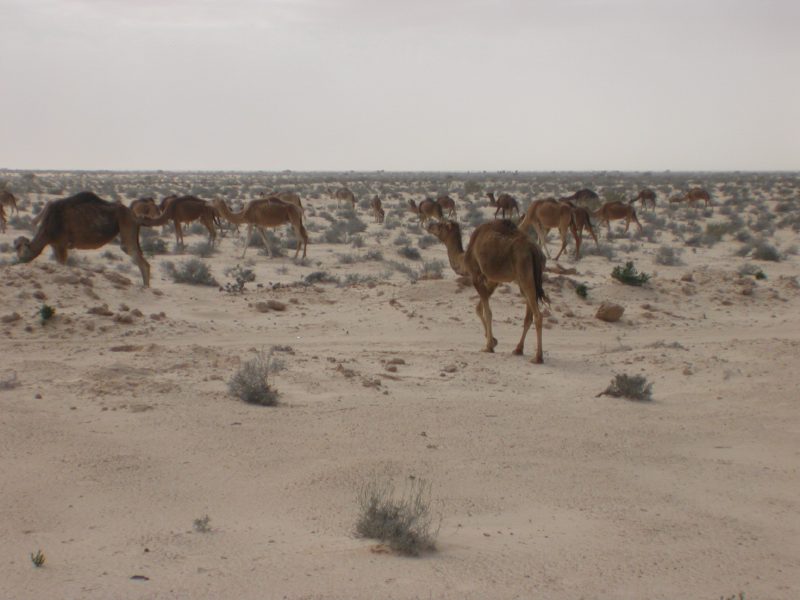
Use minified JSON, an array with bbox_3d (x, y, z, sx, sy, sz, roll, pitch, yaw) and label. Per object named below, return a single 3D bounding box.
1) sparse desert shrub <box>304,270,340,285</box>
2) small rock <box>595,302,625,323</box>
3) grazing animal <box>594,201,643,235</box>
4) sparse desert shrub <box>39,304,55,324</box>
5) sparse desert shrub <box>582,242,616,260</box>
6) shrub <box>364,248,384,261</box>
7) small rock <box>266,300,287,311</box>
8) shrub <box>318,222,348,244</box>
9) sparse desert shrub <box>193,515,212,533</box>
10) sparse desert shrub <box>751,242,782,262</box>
[{"bbox_3d":[-1.819,-0.518,76.000,0.800,0.300,0.600,0,2,0],"label":"sparse desert shrub"},{"bbox_3d":[3.632,0.217,56.500,0.480,0.320,0.400,0,2,0],"label":"small rock"},{"bbox_3d":[12.539,-4.749,187.000,2.755,1.922,0.680,0,2,0],"label":"grazing animal"},{"bbox_3d":[-6.066,0.253,56.000,0.258,0.352,0.250,0,2,0],"label":"sparse desert shrub"},{"bbox_3d":[5.773,-1.404,94.300,0.981,0.493,0.883,0,2,0],"label":"sparse desert shrub"},{"bbox_3d":[-0.783,-1.396,100.000,0.614,0.368,0.550,0,2,0],"label":"shrub"},{"bbox_3d":[-2.172,0.097,57.300,0.350,0.157,0.262,0,2,0],"label":"small rock"},{"bbox_3d":[-2.414,-2.451,118.300,1.086,0.826,0.978,0,2,0],"label":"shrub"},{"bbox_3d":[-1.442,1.632,23.800,0.145,0.130,0.140,0,2,0],"label":"sparse desert shrub"},{"bbox_3d":[11.135,-1.443,99.000,0.851,0.608,0.800,0,2,0],"label":"sparse desert shrub"}]

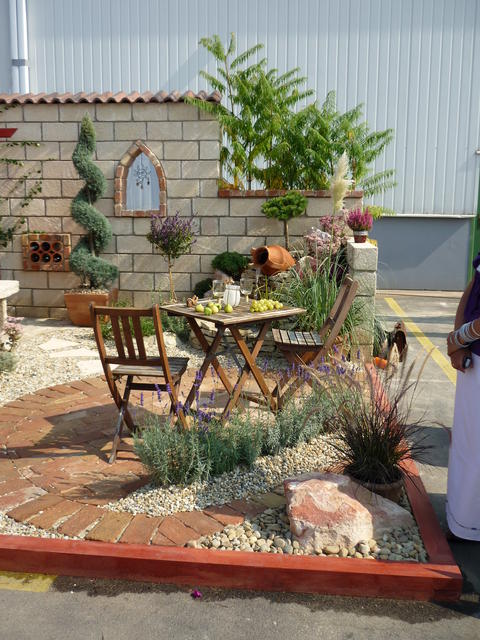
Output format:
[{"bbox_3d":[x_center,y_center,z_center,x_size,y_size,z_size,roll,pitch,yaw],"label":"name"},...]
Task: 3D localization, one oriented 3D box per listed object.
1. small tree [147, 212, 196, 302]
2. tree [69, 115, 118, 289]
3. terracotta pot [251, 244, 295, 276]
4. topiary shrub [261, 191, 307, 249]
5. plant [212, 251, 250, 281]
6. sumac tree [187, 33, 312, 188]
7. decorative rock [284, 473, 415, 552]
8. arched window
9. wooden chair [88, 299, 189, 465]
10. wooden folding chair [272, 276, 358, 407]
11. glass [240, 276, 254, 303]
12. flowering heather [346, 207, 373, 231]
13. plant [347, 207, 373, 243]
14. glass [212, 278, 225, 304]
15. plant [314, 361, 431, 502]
[{"bbox_3d":[-0.713,-0.650,6.350,0.480,0.900,0.460,1,10,5],"label":"small tree"},{"bbox_3d":[-1.580,-1.273,6.580,0.500,1.850,0.480,1,10,5],"label":"tree"},{"bbox_3d":[0.316,-0.579,5.939,0.380,0.270,0.270,15,-2,-40],"label":"terracotta pot"},{"bbox_3d":[0.447,-1.025,6.267,0.470,0.598,0.450,1,10,4],"label":"topiary shrub"},{"bbox_3d":[-0.106,-0.539,6.150,0.390,0.330,0.380,1,10,5],"label":"plant"},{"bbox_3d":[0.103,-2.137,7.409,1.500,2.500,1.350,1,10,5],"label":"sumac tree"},{"bbox_3d":[0.454,0.799,2.600,0.530,0.220,0.370,1,10,6],"label":"decorative rock"},{"bbox_3d":[-1.101,-1.565,6.750,0.580,0.820,0.170,1,10,5],"label":"arched window"},{"bbox_3d":[-0.525,0.318,3.529,0.405,0.900,0.590,2,10,11],"label":"wooden chair"},{"bbox_3d":[0.552,0.144,4.558,0.590,0.900,0.405,2,10,11],"label":"wooden folding chair"},{"bbox_3d":[0.051,-0.207,4.150,0.085,0.178,0.085,1,10,5],"label":"glass"},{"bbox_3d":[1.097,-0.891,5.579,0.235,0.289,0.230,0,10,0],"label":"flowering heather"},{"bbox_3d":[1.058,-0.845,5.400,0.230,0.325,0.230,1,10,5],"label":"plant"},{"bbox_3d":[-0.159,-0.210,4.502,0.086,0.178,0.086,0,10,0],"label":"glass"},{"bbox_3d":[0.661,0.557,3.042,0.540,0.690,0.520,0,10,0],"label":"plant"}]

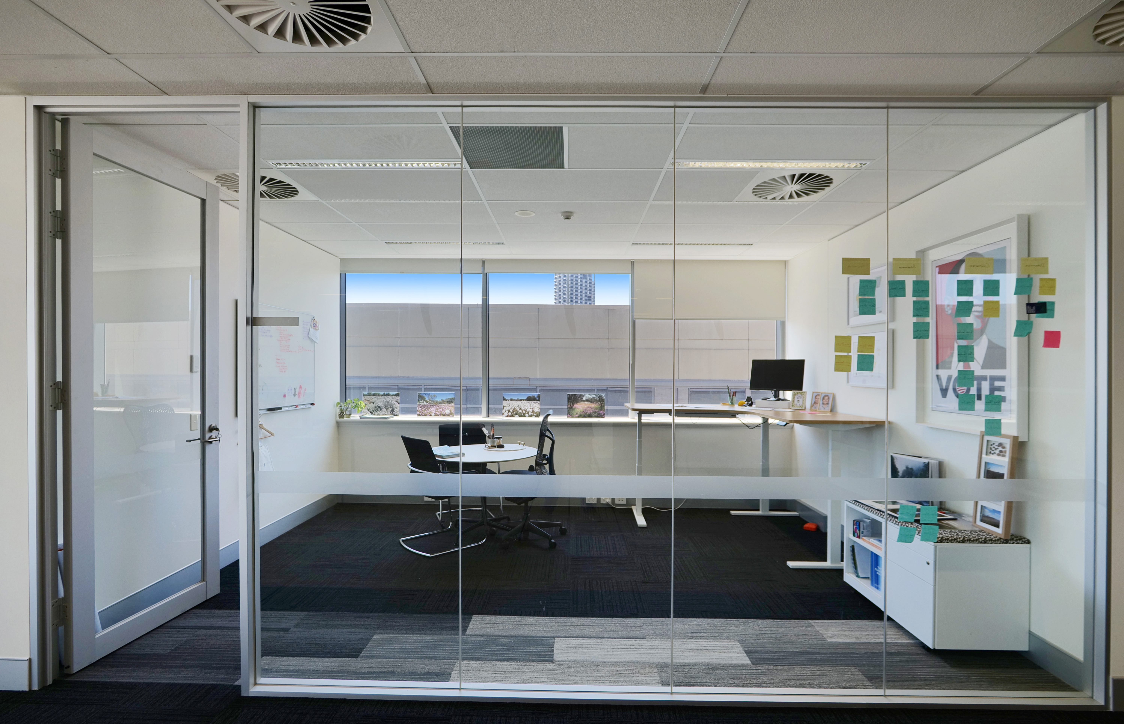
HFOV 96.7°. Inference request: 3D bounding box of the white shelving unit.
[{"bbox_3d":[2.190,1.234,3.016,0.495,0.630,0.830,0,0,1],"label":"white shelving unit"}]

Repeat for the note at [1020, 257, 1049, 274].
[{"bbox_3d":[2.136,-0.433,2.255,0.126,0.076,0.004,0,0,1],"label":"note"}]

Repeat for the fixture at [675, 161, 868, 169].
[{"bbox_3d":[1.242,-1.191,3.000,1.180,0.050,0.140,0,0,1],"label":"fixture"}]

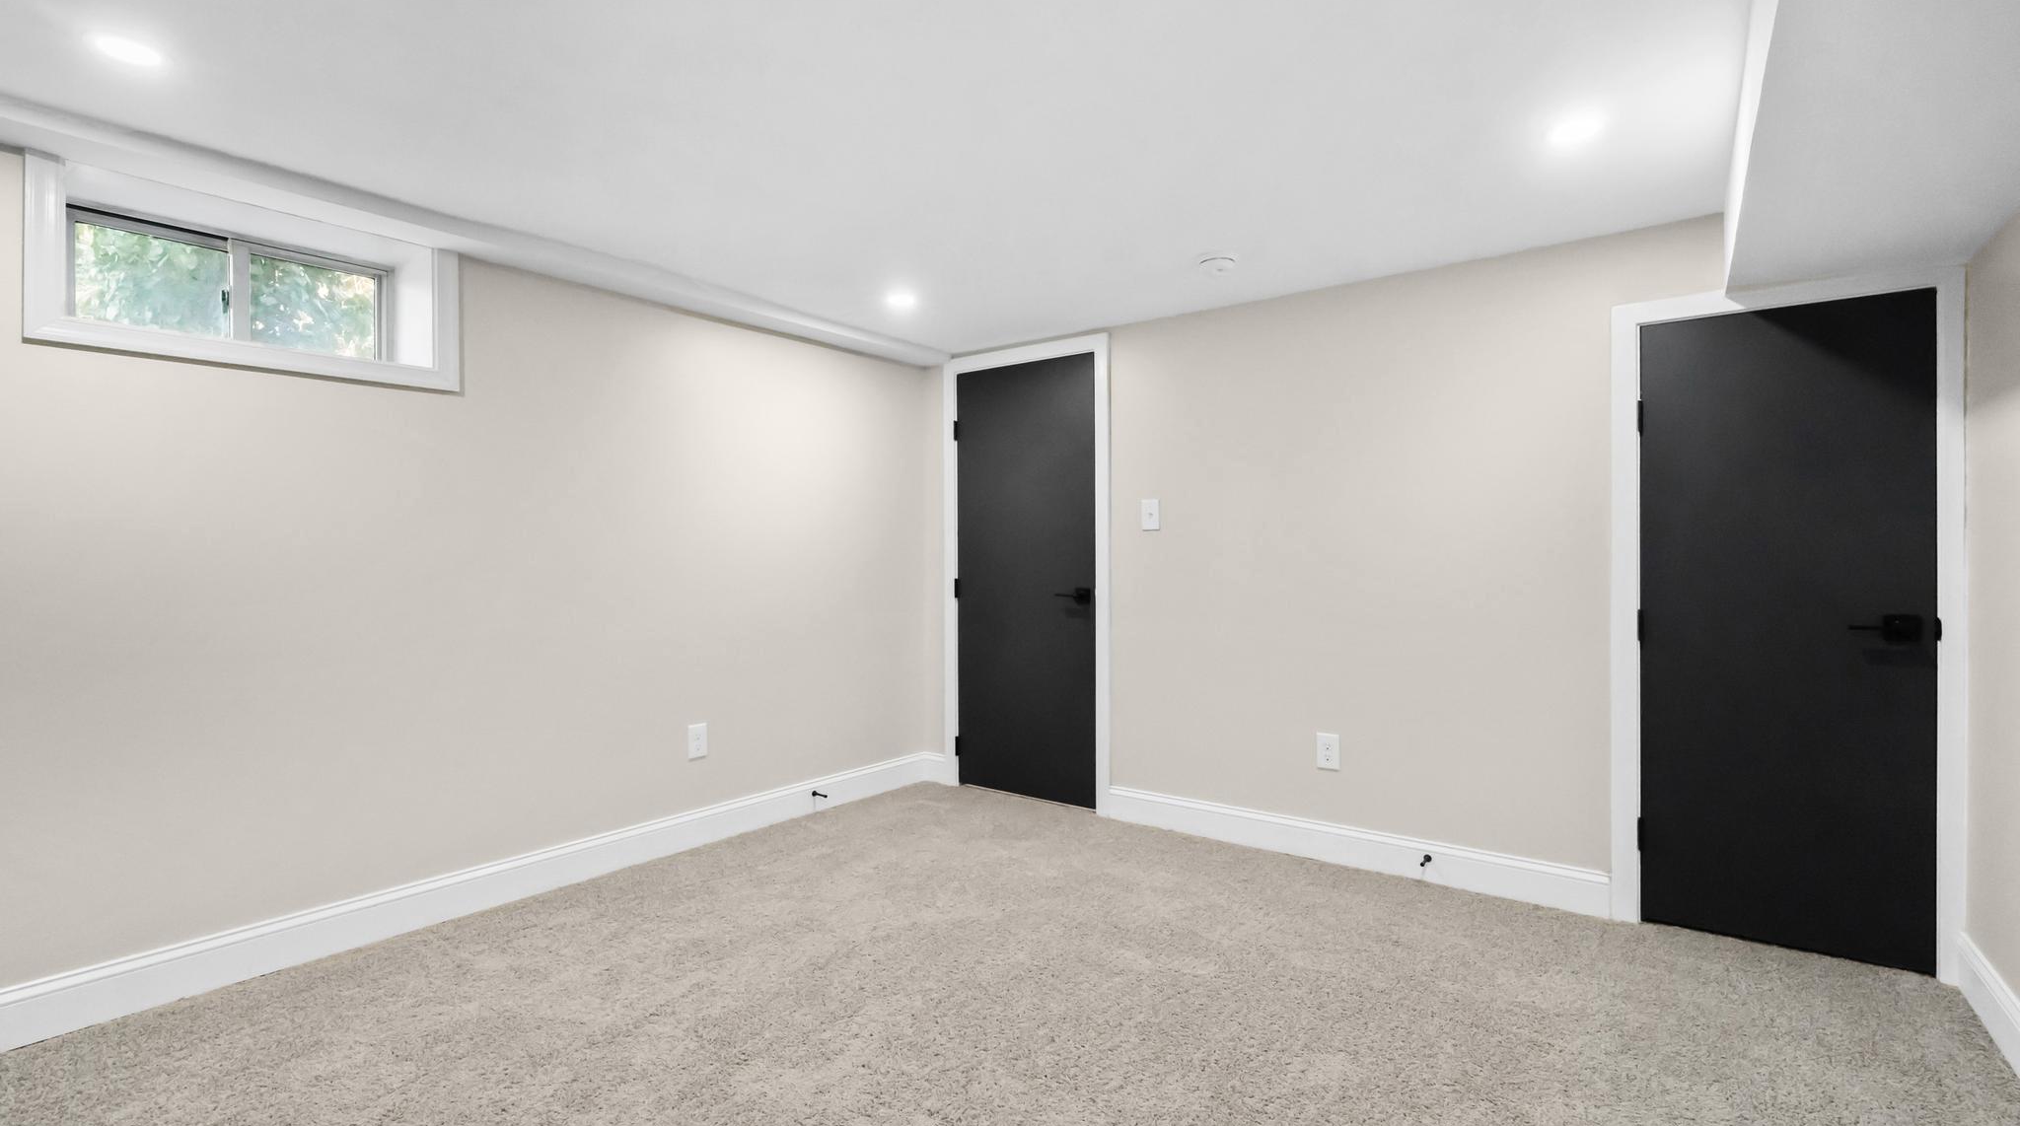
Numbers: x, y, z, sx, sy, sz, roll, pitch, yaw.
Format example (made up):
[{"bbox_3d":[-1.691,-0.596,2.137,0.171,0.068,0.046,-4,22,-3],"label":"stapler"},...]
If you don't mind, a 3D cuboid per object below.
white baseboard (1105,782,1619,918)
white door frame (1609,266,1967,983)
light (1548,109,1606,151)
[{"bbox_3d":[1.118,1.004,3.230,1.742,0.135,0.020,0,0,38],"label":"white baseboard"},{"bbox_3d":[2.107,0.153,2.478,0.742,1.837,0.055,0,0,38],"label":"white door frame"},{"bbox_3d":[1.274,-0.981,2.022,0.126,0.025,0.126,0,0,38],"label":"light"}]

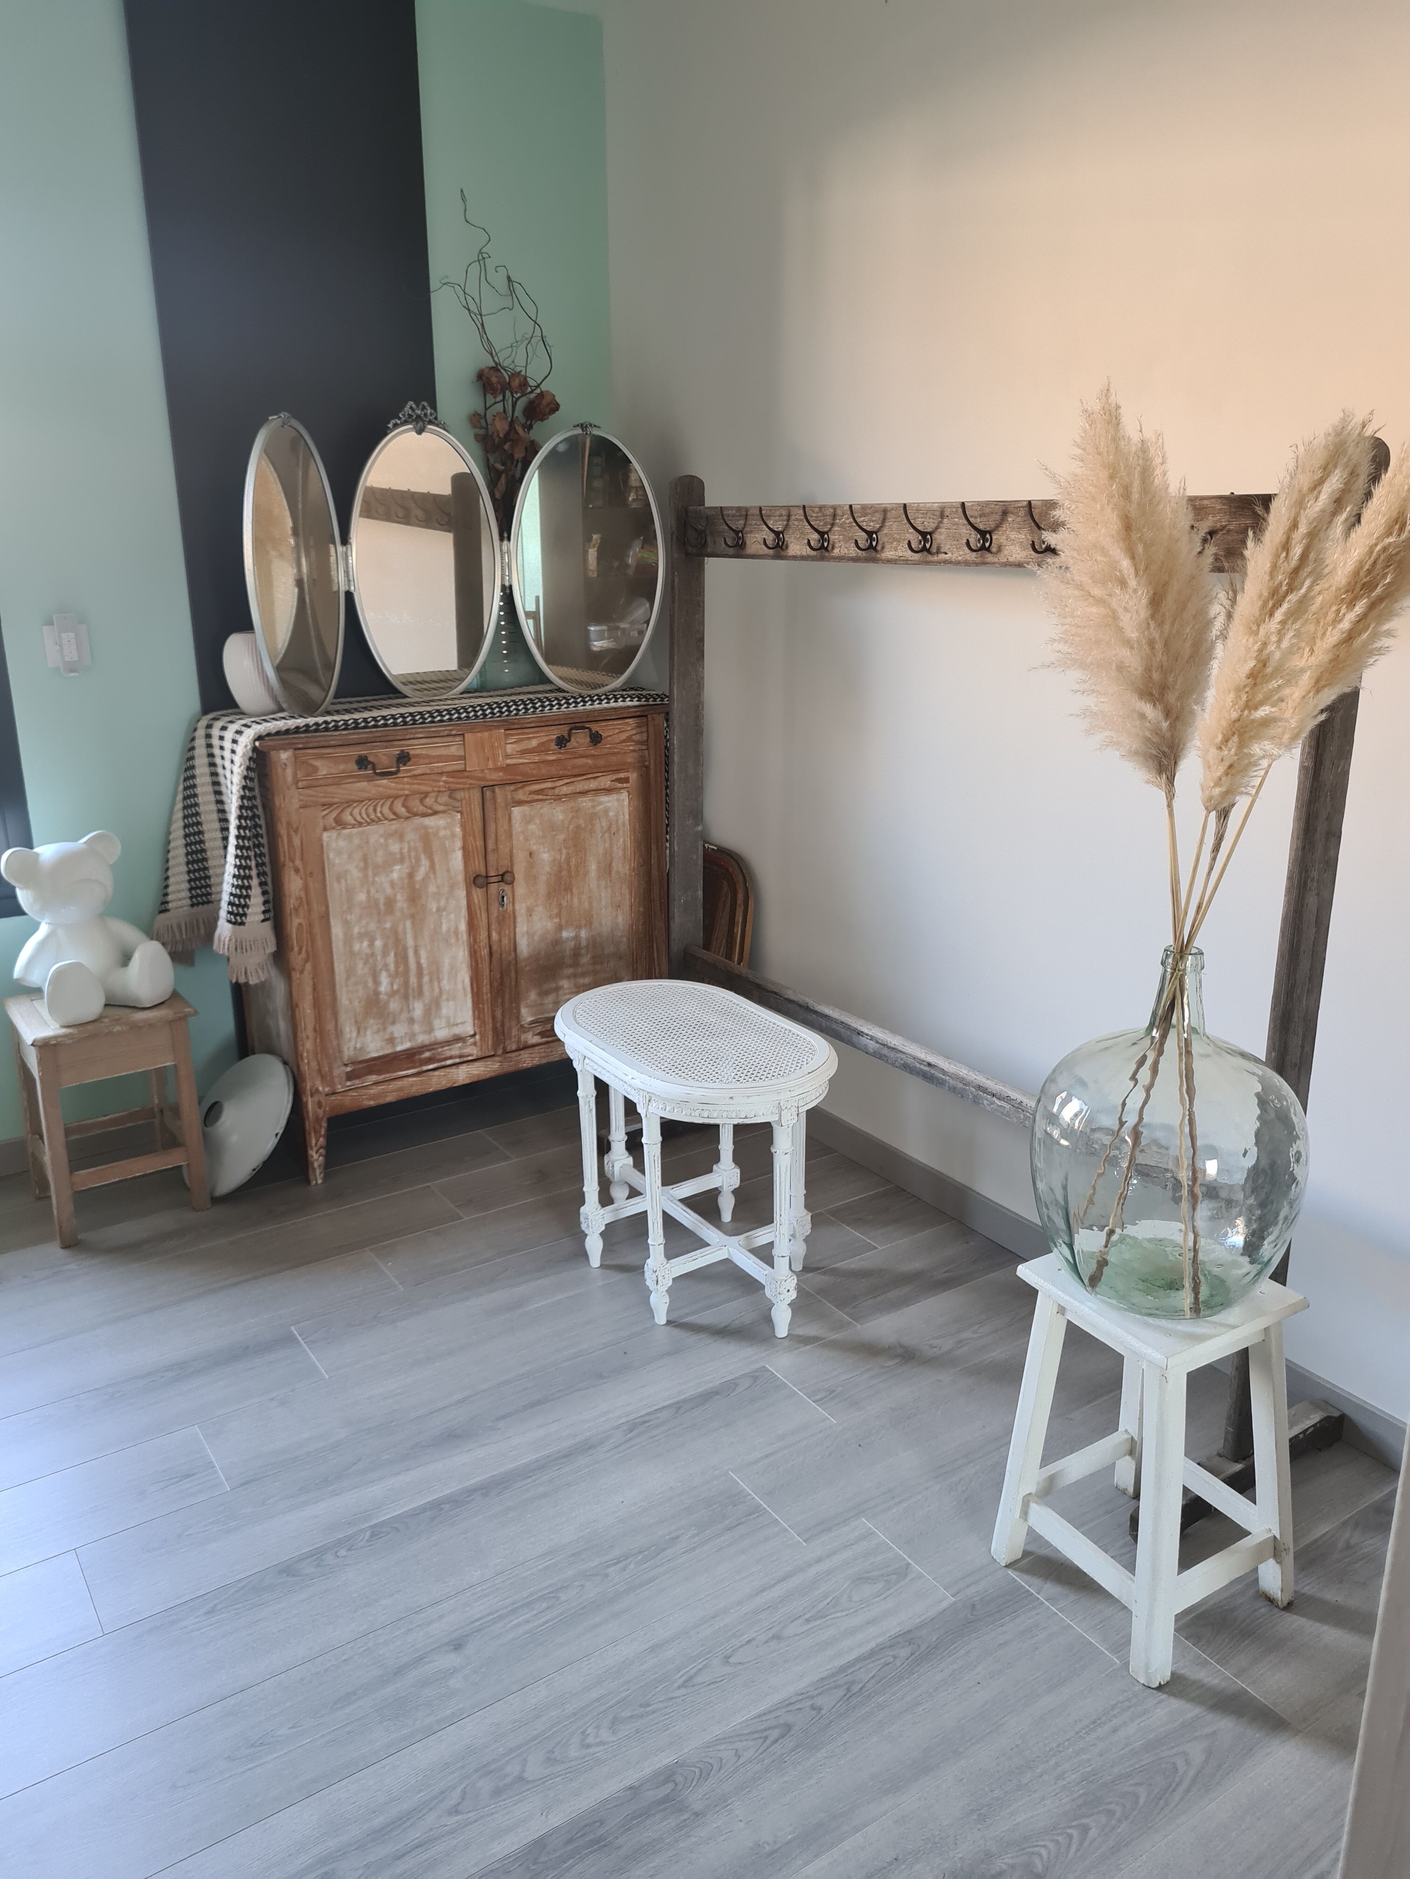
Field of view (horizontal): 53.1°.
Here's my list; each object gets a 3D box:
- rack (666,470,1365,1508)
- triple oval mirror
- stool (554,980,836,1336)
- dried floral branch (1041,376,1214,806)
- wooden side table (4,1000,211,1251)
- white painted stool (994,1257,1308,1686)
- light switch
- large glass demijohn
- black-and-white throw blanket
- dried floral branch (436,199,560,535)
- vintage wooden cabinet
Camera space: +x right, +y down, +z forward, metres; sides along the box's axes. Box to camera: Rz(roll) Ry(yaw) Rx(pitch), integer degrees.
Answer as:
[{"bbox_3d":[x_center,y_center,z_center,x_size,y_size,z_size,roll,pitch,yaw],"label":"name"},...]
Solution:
[{"bbox_3d":[0.348,-0.073,2.459,0.430,1.431,1.587,-11,20,-32],"label":"rack"},{"bbox_3d":[-0.540,-0.815,3.011,0.953,0.621,0.239,-11,20,-32],"label":"triple oval mirror"},{"bbox_3d":[-0.020,0.388,2.592,0.392,0.475,0.601,-11,20,-32],"label":"stool"},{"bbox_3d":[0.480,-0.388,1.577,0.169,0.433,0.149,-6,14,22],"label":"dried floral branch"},{"bbox_3d":[-1.202,0.338,2.875,0.299,0.425,0.300,-11,20,-32],"label":"wooden side table"},{"bbox_3d":[0.574,0.639,1.804,0.262,0.446,0.266,-11,20,-32],"label":"white painted stool"},{"bbox_3d":[-1.288,-0.594,2.858,0.083,0.125,0.027,-11,20,-32],"label":"light switch"},{"bbox_3d":[0.558,0.219,1.694,0.321,0.427,0.321,0,17,0],"label":"large glass demijohn"},{"bbox_3d":[-0.616,-0.247,3.137,1.123,0.562,0.430,-11,20,-32],"label":"black-and-white throw blanket"},{"bbox_3d":[-0.448,-1.252,3.117,0.280,0.706,0.184,-11,20,-32],"label":"dried floral branch"},{"bbox_3d":[-0.560,-0.055,3.238,0.966,0.954,0.409,-11,20,-32],"label":"vintage wooden cabinet"}]

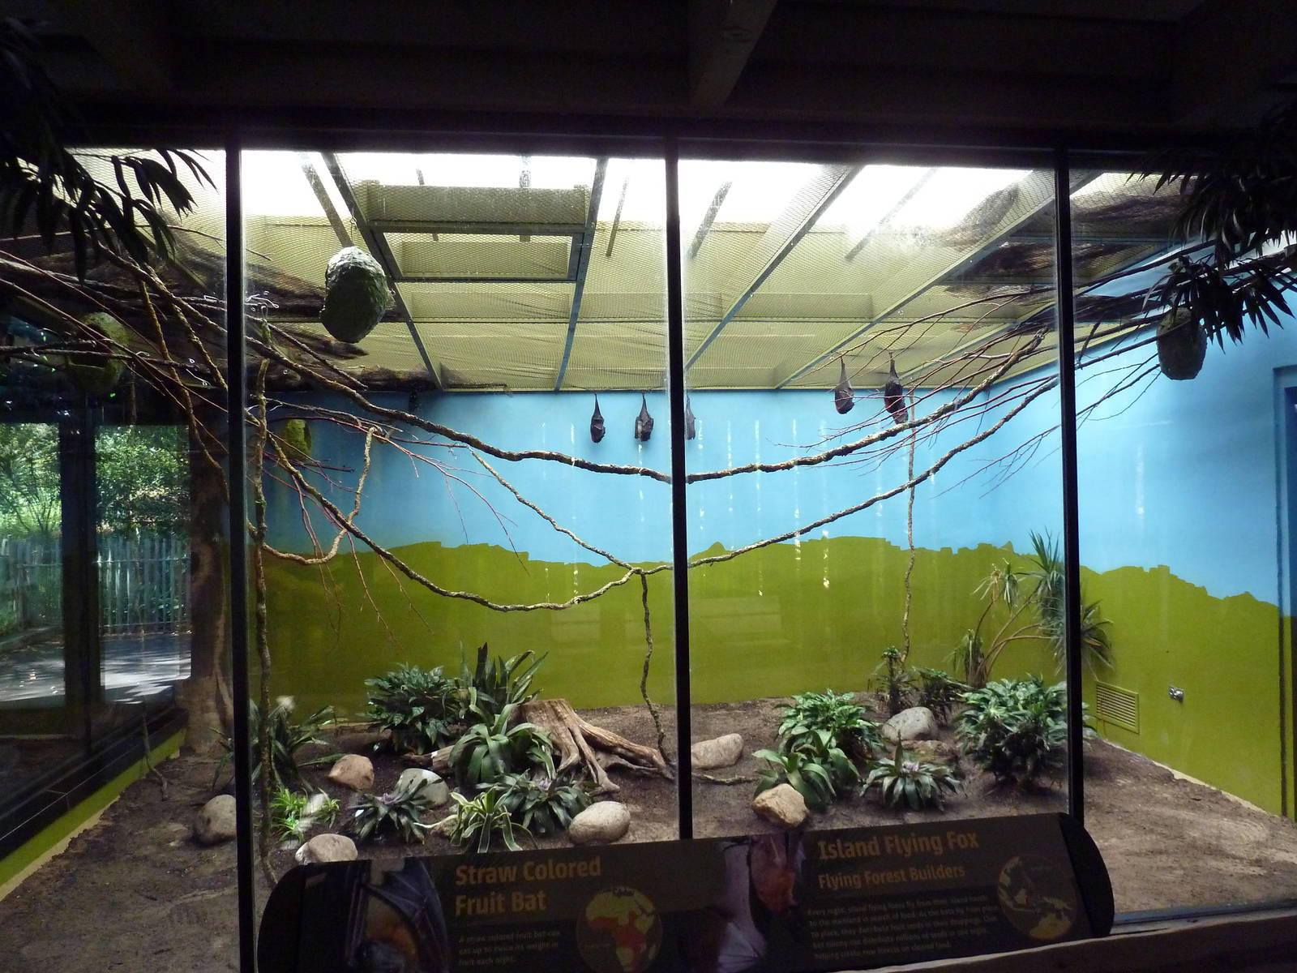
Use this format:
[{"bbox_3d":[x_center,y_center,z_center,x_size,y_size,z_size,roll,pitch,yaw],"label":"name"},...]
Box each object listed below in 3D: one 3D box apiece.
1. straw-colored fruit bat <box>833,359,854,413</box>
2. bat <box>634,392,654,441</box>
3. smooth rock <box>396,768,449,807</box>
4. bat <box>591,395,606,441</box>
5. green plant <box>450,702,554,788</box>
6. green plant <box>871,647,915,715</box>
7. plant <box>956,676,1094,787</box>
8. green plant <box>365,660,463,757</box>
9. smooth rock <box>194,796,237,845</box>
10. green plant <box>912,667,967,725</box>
[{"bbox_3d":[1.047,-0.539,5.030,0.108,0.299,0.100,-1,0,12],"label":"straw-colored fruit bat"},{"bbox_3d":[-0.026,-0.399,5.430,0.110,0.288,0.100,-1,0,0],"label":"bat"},{"bbox_3d":[-1.004,1.340,4.173,0.229,0.164,0.194,-1,1,-14],"label":"smooth rock"},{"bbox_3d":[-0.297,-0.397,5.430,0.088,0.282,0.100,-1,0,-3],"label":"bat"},{"bbox_3d":[-0.700,1.234,4.503,0.494,0.340,0.469,-1,1,-9],"label":"green plant"},{"bbox_3d":[1.411,1.126,5.403,0.238,0.391,0.226,-1,1,14],"label":"green plant"},{"bbox_3d":[1.727,1.131,4.315,0.589,0.451,0.559,-1,1,22],"label":"plant"},{"bbox_3d":[-1.214,1.145,4.852,0.514,0.452,0.488,-1,0,-14],"label":"green plant"},{"bbox_3d":[-1.703,1.329,3.742,0.203,0.176,0.172,-1,0,-25],"label":"smooth rock"},{"bbox_3d":[1.586,1.147,5.103,0.285,0.304,0.270,-1,0,17],"label":"green plant"}]

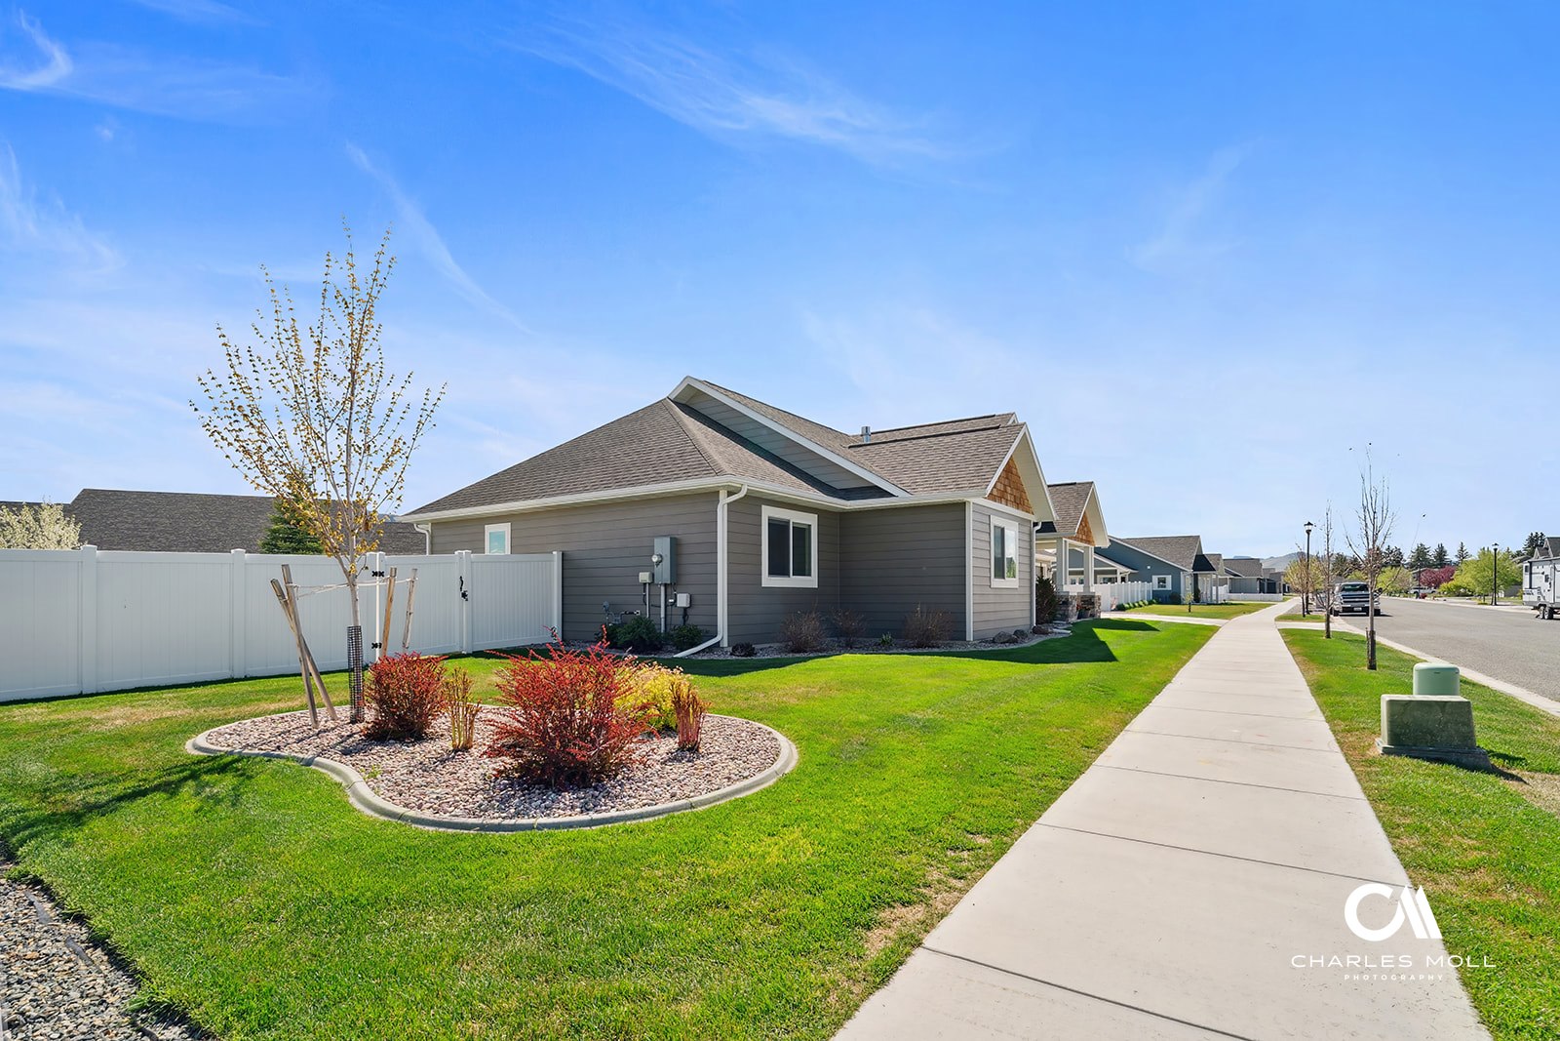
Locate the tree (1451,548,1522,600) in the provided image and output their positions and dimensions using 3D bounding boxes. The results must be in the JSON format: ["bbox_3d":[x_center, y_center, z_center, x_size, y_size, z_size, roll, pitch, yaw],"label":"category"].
[{"bbox_3d":[63.166,4.901,62.000,4.900,4.700,4.800,-3,-5,35],"label":"tree"}]

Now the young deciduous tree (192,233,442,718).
[{"bbox_3d":[-4.380,-0.441,6.600,2.050,4.700,2.050,2,-4,-34],"label":"young deciduous tree"}]

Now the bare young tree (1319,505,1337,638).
[{"bbox_3d":[14.778,1.347,18.700,0.550,3.550,0.550,-3,-4,38],"label":"bare young tree"}]

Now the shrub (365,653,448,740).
[{"bbox_3d":[-3.287,1.527,6.100,0.670,0.730,0.660,2,-4,-28],"label":"shrub"}]

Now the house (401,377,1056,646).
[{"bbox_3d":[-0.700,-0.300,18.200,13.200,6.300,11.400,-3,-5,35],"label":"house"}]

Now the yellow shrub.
[{"bbox_3d":[-1.115,1.592,6.250,0.740,0.620,0.700,1,-4,-10],"label":"yellow shrub"}]

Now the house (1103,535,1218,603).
[{"bbox_3d":[32.508,4.592,63.000,13.000,5.800,14.000,-3,-5,35],"label":"house"}]

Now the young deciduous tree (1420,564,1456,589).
[{"bbox_3d":[95.200,8.431,100.000,4.600,4.200,4.500,-3,-5,35],"label":"young deciduous tree"}]

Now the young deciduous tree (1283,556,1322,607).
[{"bbox_3d":[25.266,3.178,33.500,1.600,2.900,1.600,-3,-5,35],"label":"young deciduous tree"}]

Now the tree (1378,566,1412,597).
[{"bbox_3d":[84.428,8.344,95.000,3.800,4.100,3.800,-3,-5,35],"label":"tree"}]

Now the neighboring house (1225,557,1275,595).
[{"bbox_3d":[63.216,7.843,95.000,13.000,5.500,14.000,-3,-4,36],"label":"neighboring house"}]

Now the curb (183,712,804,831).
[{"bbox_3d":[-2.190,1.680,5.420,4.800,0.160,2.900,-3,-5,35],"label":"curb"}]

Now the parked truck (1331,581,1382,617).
[{"bbox_3d":[34.870,4.781,42.200,2.050,1.930,5.850,-3,-4,36],"label":"parked truck"}]

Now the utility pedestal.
[{"bbox_3d":[5.060,1.513,5.400,0.580,0.690,0.420,-2,-4,30],"label":"utility pedestal"}]

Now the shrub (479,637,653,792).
[{"bbox_3d":[-1.411,1.273,4.600,1.060,0.940,1.020,1,-4,-17],"label":"shrub"}]

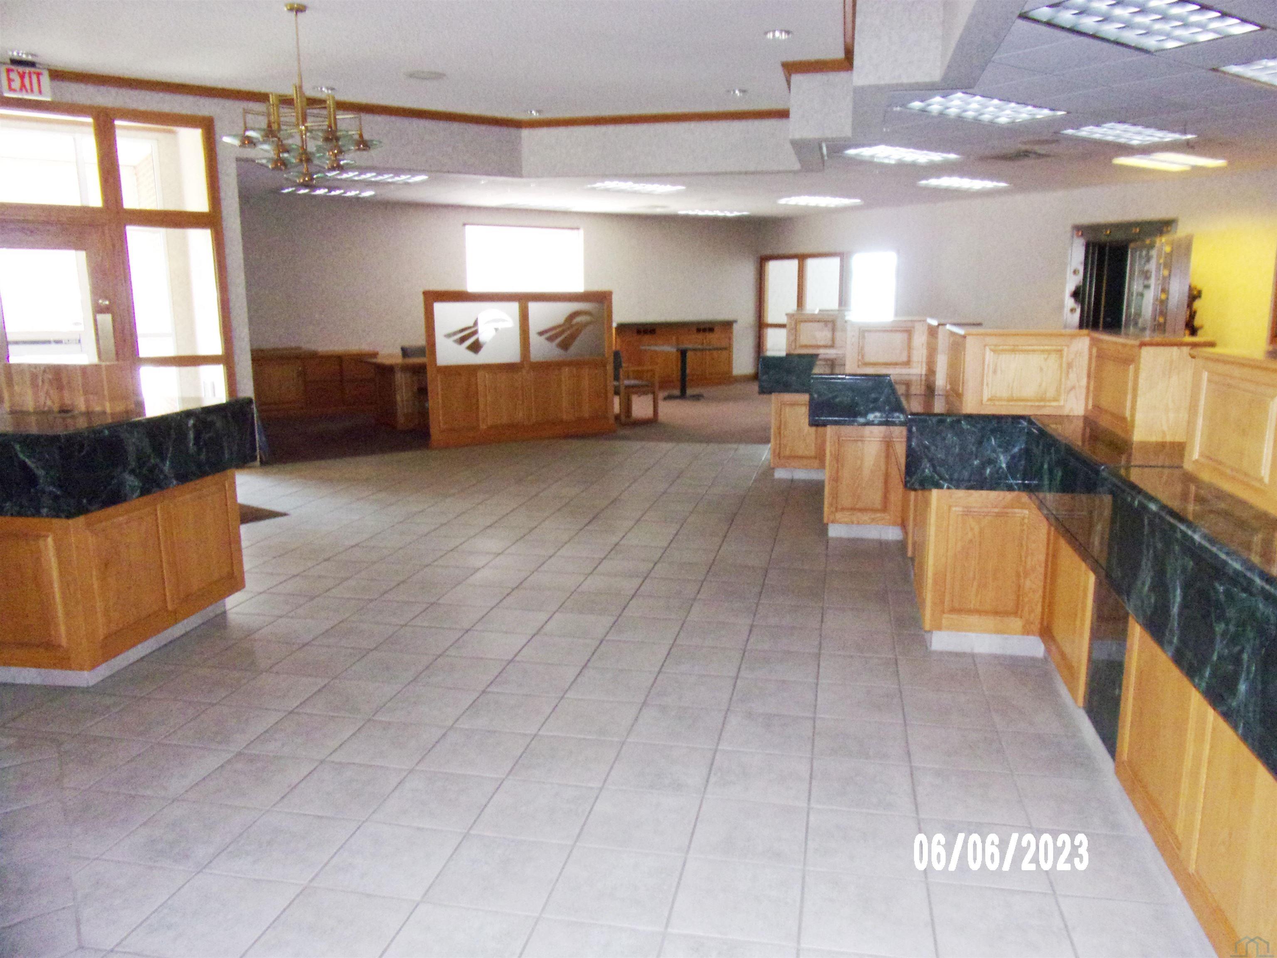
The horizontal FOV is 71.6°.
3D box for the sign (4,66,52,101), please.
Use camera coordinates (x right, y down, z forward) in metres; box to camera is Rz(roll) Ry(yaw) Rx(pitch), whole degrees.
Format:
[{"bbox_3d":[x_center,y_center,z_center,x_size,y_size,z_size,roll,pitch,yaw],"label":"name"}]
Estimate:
[{"bbox_3d":[-4.691,-3.038,6.791,0.310,0.210,0.060,-7,13,-32],"label":"sign"}]

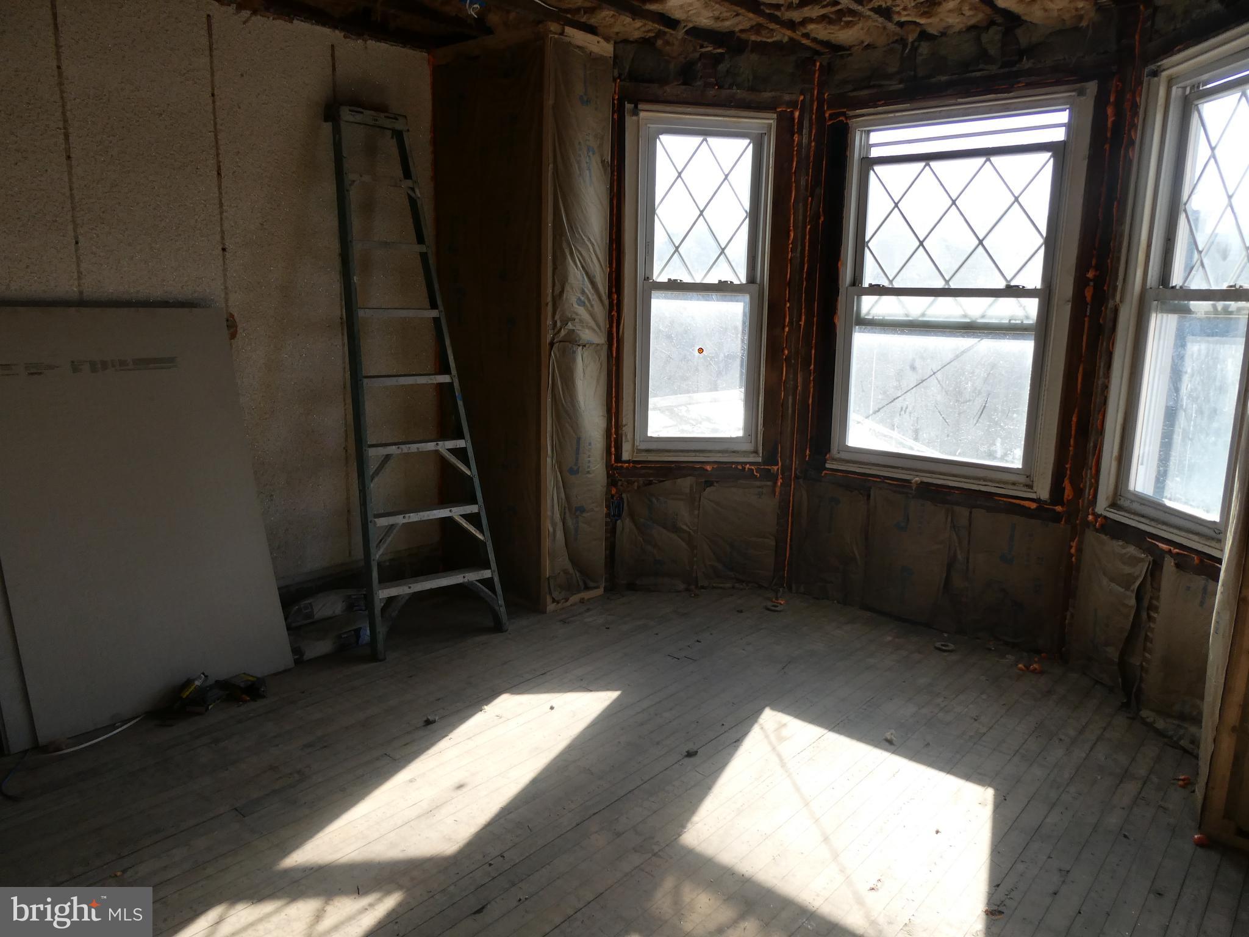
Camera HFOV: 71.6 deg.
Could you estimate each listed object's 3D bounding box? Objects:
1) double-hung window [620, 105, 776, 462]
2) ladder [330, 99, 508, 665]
[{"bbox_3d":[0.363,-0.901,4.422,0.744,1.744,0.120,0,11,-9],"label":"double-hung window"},{"bbox_3d":[-1.014,-0.408,3.937,0.645,2.429,0.190,-7,-2,-36],"label":"ladder"}]

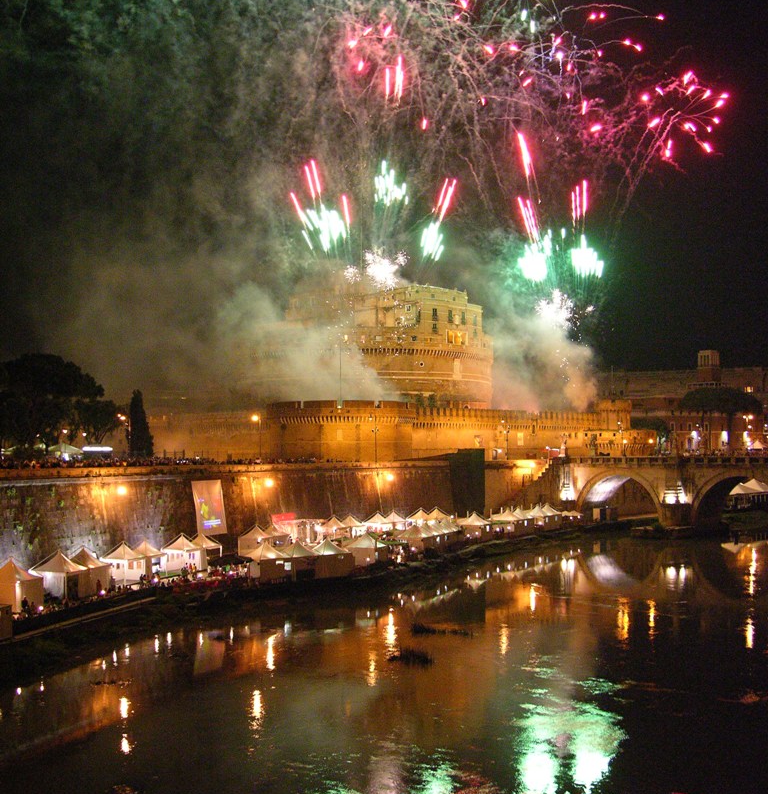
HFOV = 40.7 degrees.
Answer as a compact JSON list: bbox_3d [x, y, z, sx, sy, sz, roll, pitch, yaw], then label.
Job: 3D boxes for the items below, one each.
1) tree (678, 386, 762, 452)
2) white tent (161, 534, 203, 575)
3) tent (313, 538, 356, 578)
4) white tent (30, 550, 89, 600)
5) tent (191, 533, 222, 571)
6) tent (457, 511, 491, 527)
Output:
[{"bbox_3d":[92.620,7.430,285.000,22.500,21.190,19.000,0,-3,0],"label":"tree"},{"bbox_3d":[-21.853,16.800,112.287,3.150,3.960,3.150,-2,-3,28],"label":"white tent"},{"bbox_3d":[-5.960,17.880,115.990,3.540,4.100,3.540,2,-4,-29],"label":"tent"},{"bbox_3d":[-30.940,16.790,98.780,3.950,4.320,3.950,-1,-3,16],"label":"white tent"},{"bbox_3d":[-20.378,16.948,115.069,3.150,3.960,3.150,-2,-3,28],"label":"tent"},{"bbox_3d":[13.065,18.585,147.221,3.300,4.100,3.300,-2,-4,32],"label":"tent"}]

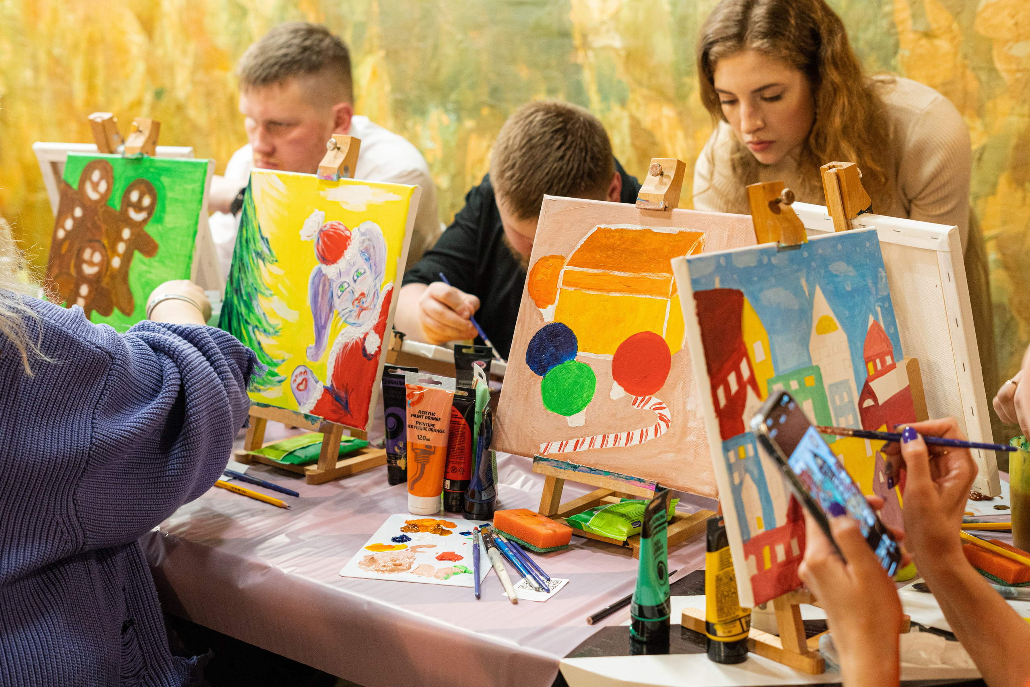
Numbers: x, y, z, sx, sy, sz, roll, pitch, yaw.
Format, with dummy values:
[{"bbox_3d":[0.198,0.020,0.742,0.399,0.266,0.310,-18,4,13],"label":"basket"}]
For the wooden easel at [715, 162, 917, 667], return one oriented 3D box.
[{"bbox_3d":[0.271,0.067,1.338,0.165,0.424,0.175,-12,18,-43],"label":"wooden easel"}]

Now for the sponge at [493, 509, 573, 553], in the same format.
[{"bbox_3d":[0.021,0.210,1.607,0.045,0.025,0.089,-8,16,-34],"label":"sponge"}]

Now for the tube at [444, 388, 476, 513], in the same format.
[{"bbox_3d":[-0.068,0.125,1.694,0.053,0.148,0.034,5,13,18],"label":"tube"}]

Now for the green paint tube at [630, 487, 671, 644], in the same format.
[{"bbox_3d":[0.132,0.211,1.347,0.038,0.137,0.057,7,14,27],"label":"green paint tube"}]

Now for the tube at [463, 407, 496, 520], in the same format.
[{"bbox_3d":[-0.038,0.137,1.673,0.039,0.134,0.055,5,13,18],"label":"tube"}]

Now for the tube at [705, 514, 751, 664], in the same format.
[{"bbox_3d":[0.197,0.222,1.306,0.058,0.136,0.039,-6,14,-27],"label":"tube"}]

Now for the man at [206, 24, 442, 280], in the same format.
[{"bbox_3d":[-0.305,0.102,2.469,0.520,1.280,0.680,9,15,32],"label":"man"}]

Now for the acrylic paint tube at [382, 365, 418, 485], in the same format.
[{"bbox_3d":[-0.142,0.102,1.792,0.054,0.148,0.035,8,15,29],"label":"acrylic paint tube"}]

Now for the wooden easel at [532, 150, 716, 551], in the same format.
[{"bbox_3d":[0.135,0.006,1.601,0.165,0.424,0.175,10,16,35],"label":"wooden easel"}]

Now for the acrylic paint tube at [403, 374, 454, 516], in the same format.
[{"bbox_3d":[-0.104,0.118,1.687,0.063,0.164,0.040,5,14,19],"label":"acrylic paint tube"}]

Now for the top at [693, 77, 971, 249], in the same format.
[{"bbox_3d":[0.487,-0.168,2.255,0.450,0.500,0.380,7,14,27],"label":"top"}]

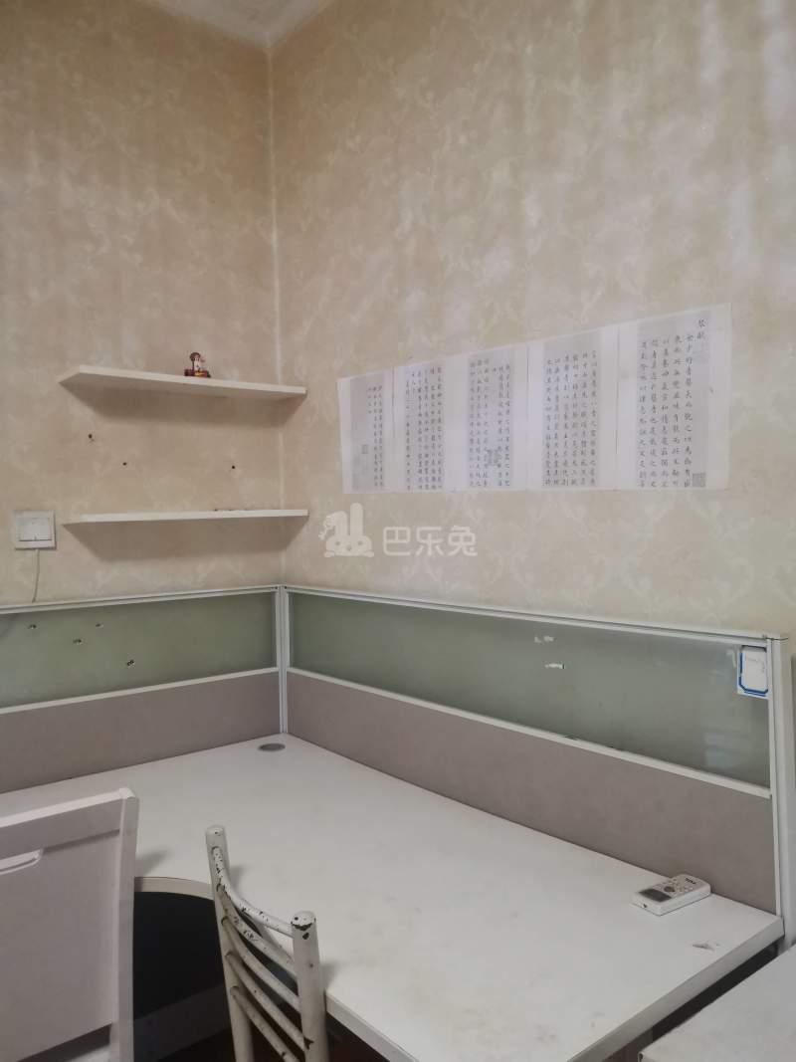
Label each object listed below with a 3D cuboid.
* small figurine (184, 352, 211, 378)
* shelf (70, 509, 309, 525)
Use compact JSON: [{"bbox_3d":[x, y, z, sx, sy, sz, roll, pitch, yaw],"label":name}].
[{"bbox_3d":[-0.506,-0.411,2.092,0.058,0.066,0.050,-2,2,-31],"label":"small figurine"},{"bbox_3d":[-0.521,-0.038,2.106,0.606,0.017,0.139,-2,2,-39],"label":"shelf"}]

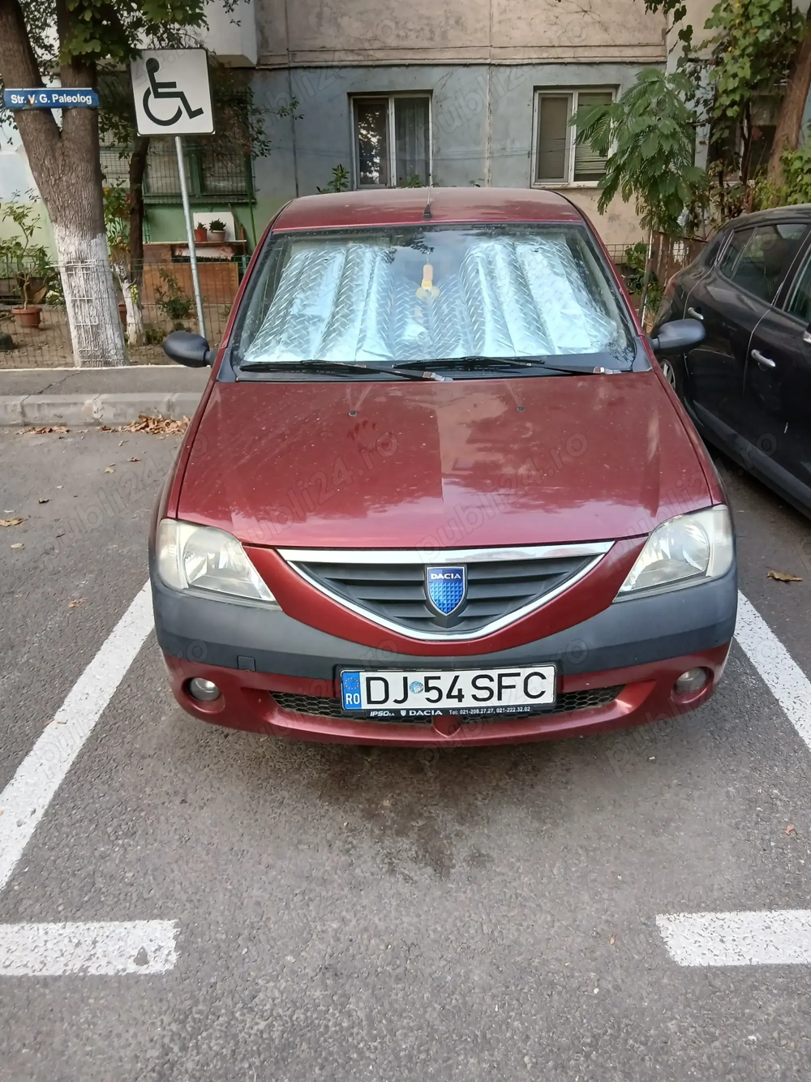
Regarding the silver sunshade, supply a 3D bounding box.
[{"bbox_3d":[0.091,-0.909,2.956,1.390,0.110,0.740,-1,61,1],"label":"silver sunshade"}]

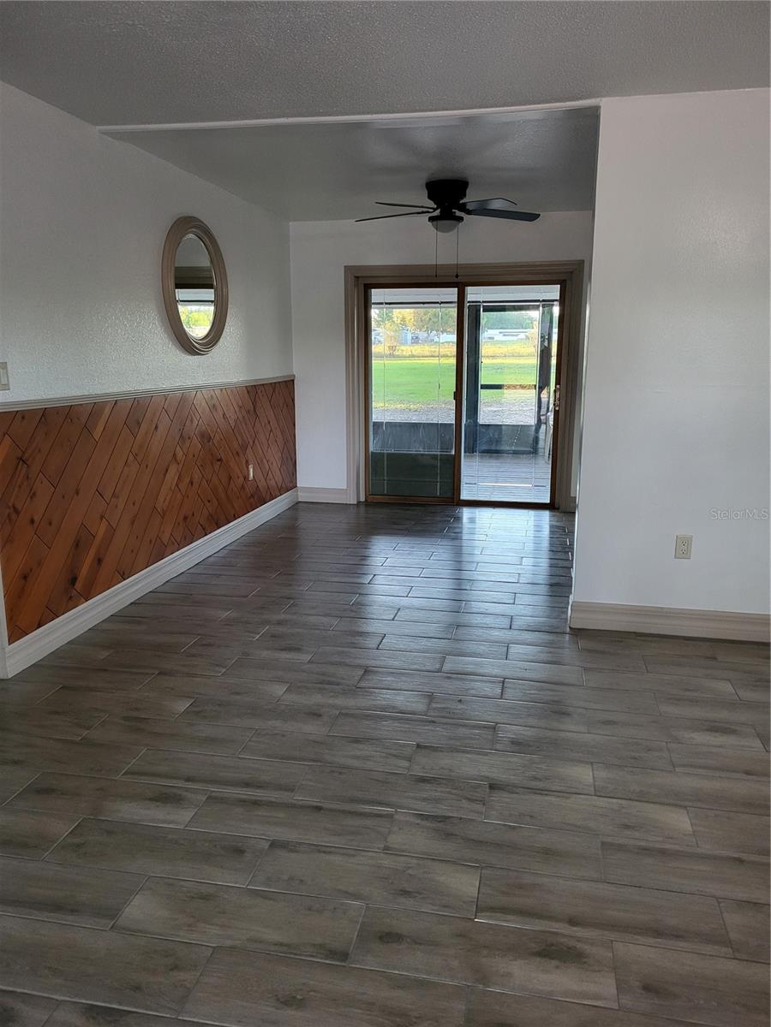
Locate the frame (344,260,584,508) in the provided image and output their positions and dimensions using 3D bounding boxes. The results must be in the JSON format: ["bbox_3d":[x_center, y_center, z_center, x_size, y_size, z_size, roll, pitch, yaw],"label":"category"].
[{"bbox_3d":[0.647,-1.078,6.722,2.002,2.095,0.140,3,12,11],"label":"frame"}]

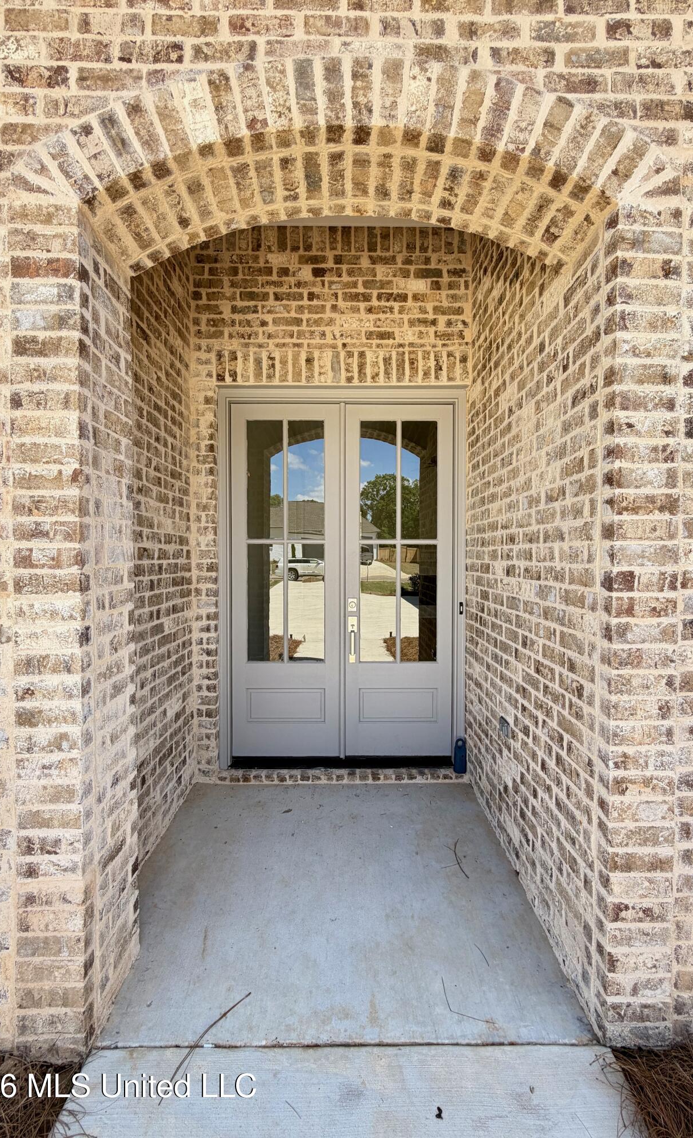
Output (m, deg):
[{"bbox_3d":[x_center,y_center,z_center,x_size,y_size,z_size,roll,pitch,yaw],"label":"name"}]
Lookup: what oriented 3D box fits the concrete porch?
[{"bbox_3d":[-0.085,1.525,2.160,1.800,0.130,1.820,0,1,0],"label":"concrete porch"}]

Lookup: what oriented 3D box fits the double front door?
[{"bbox_3d":[-0.027,0.080,3.190,1.550,2.460,0.090,0,1,0],"label":"double front door"}]

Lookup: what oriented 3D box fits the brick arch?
[{"bbox_3d":[-0.010,-1.355,1.600,2.060,0.470,0.340,0,1,0],"label":"brick arch"}]

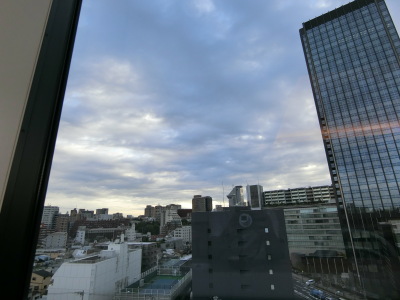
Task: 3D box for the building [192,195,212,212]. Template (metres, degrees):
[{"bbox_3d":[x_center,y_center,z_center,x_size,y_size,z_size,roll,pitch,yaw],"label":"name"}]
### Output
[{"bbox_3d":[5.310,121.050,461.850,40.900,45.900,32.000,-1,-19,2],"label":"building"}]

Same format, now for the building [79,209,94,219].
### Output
[{"bbox_3d":[-247.890,146.130,477.620,28.000,32.000,18.000,5,-19,-19],"label":"building"}]

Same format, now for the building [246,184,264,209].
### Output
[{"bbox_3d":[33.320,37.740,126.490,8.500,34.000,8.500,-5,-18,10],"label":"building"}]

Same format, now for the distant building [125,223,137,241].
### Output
[{"bbox_3d":[-71.370,84.490,225.380,11.500,19.000,12.000,5,-20,-14],"label":"distant building"}]

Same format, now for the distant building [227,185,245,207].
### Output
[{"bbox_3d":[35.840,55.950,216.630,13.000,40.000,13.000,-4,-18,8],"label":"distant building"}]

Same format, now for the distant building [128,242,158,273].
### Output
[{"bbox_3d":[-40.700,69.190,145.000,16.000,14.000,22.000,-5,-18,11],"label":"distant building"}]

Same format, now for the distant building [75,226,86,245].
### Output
[{"bbox_3d":[-142.590,102.570,262.210,11.500,22.000,9.500,3,-19,-14],"label":"distant building"}]

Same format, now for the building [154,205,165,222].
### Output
[{"bbox_3d":[-59.930,98.290,328.250,15.900,31.400,15.000,2,-19,-8],"label":"building"}]

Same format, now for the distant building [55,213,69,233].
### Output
[{"bbox_3d":[-167.900,90.780,266.760,15.300,27.700,16.000,11,-22,-29],"label":"distant building"}]

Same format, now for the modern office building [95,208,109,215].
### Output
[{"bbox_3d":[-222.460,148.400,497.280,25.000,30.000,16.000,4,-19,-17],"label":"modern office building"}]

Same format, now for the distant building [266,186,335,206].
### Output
[{"bbox_3d":[92.120,42.930,201.260,64.000,17.900,12.000,-12,-22,30],"label":"distant building"}]

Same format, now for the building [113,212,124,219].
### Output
[{"bbox_3d":[-200.980,167.500,537.910,22.000,26.000,16.000,4,-19,-16],"label":"building"}]

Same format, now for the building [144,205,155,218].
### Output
[{"bbox_3d":[-86.180,108.960,374.140,16.400,26.500,17.000,1,-19,-6],"label":"building"}]

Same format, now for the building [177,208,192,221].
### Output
[{"bbox_3d":[-23.530,103.230,343.490,26.200,19.900,18.000,-2,-19,4],"label":"building"}]

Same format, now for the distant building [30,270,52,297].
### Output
[{"bbox_3d":[-63.300,51.710,84.470,7.200,8.200,6.800,-5,-18,10],"label":"distant building"}]

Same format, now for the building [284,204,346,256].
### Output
[{"bbox_3d":[79.800,57.690,153.490,42.800,32.400,20.000,-8,-21,21],"label":"building"}]

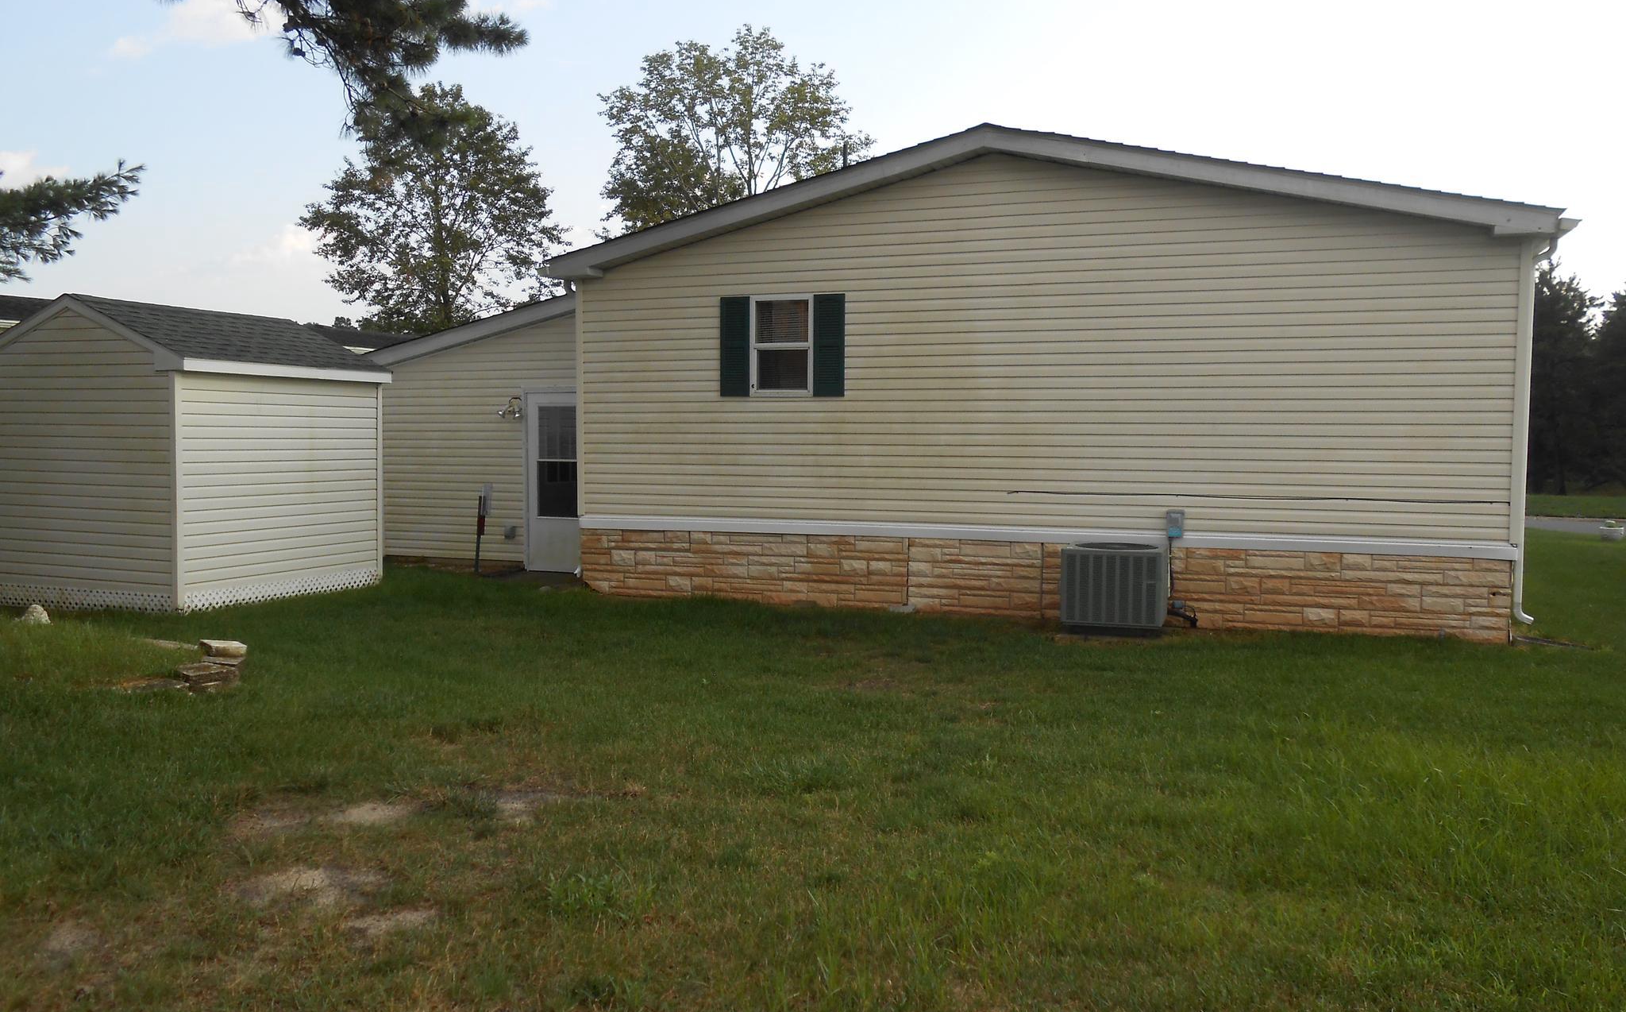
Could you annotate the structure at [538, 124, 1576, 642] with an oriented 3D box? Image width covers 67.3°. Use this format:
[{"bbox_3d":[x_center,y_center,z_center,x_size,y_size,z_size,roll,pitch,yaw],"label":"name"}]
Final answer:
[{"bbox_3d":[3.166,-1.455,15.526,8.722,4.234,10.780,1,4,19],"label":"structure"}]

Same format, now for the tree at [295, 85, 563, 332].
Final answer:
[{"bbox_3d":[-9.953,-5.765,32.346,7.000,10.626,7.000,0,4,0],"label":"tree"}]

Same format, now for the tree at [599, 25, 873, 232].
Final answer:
[{"bbox_3d":[-1.938,-6.291,31.386,7.200,11.853,7.200,0,4,0],"label":"tree"}]

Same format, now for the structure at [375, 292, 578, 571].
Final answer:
[{"bbox_3d":[-3.248,-0.983,16.025,3.920,3.185,4.410,1,4,19],"label":"structure"}]

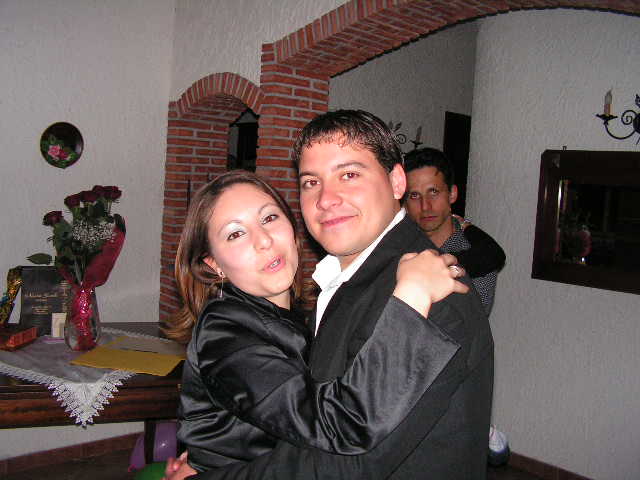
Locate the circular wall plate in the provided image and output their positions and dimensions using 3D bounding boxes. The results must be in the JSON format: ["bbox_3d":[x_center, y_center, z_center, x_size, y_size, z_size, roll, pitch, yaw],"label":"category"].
[{"bbox_3d":[-1.344,-0.491,3.470,0.235,0.240,0.027,-1,6,-43],"label":"circular wall plate"}]

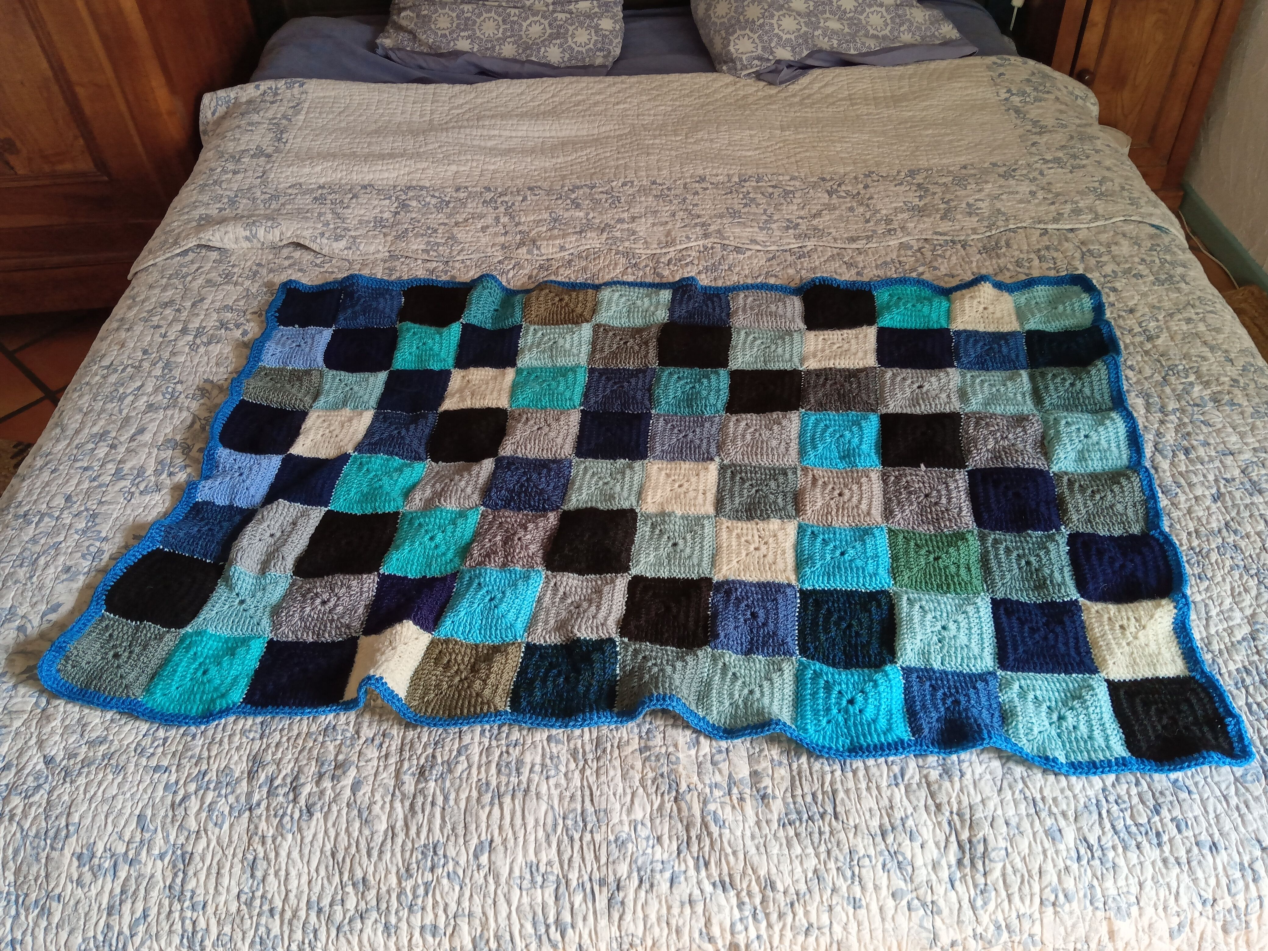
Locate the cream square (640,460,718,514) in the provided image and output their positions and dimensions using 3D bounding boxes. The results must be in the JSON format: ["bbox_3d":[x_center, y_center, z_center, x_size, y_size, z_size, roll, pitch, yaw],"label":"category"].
[{"bbox_3d":[0.056,0.015,1.246,0.096,0.012,0.095,2,45,8],"label":"cream square"}]

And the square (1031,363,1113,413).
[{"bbox_3d":[0.580,-0.116,1.363,0.099,0.014,0.097,0,43,5],"label":"square"}]

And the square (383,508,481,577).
[{"bbox_3d":[-0.247,0.079,1.255,0.100,0.014,0.102,0,43,5],"label":"square"}]

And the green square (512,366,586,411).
[{"bbox_3d":[-0.116,-0.119,1.398,0.099,0.012,0.093,0,45,6],"label":"green square"}]

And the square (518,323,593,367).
[{"bbox_3d":[-0.112,-0.185,1.465,0.101,0.012,0.098,0,45,6],"label":"square"}]

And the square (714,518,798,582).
[{"bbox_3d":[0.142,0.087,1.200,0.099,0.014,0.100,3,44,9],"label":"square"}]

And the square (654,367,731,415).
[{"bbox_3d":[0.079,-0.118,1.425,0.100,0.014,0.099,2,44,8],"label":"square"}]

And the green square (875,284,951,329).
[{"bbox_3d":[0.414,-0.247,1.522,0.103,0.014,0.098,2,44,8],"label":"green square"}]

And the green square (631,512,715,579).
[{"bbox_3d":[0.047,0.081,1.182,0.097,0.012,0.095,3,46,9],"label":"green square"}]

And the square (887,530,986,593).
[{"bbox_3d":[0.342,0.095,1.168,0.100,0.014,0.100,2,44,8],"label":"square"}]

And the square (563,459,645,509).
[{"bbox_3d":[-0.036,0.012,1.301,0.099,0.014,0.097,2,44,7],"label":"square"}]

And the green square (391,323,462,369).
[{"bbox_3d":[-0.315,-0.198,1.556,0.099,0.014,0.111,-2,43,3],"label":"green square"}]

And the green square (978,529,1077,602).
[{"bbox_3d":[0.431,0.095,1.127,0.098,0.012,0.097,1,45,7],"label":"green square"}]

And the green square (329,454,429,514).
[{"bbox_3d":[-0.321,0.009,1.293,0.100,0.012,0.094,3,46,9],"label":"green square"}]

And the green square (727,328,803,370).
[{"bbox_3d":[0.184,-0.176,1.423,0.100,0.012,0.093,1,45,7],"label":"green square"}]

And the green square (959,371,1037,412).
[{"bbox_3d":[0.483,-0.113,1.371,0.098,0.014,0.097,1,44,7],"label":"green square"}]

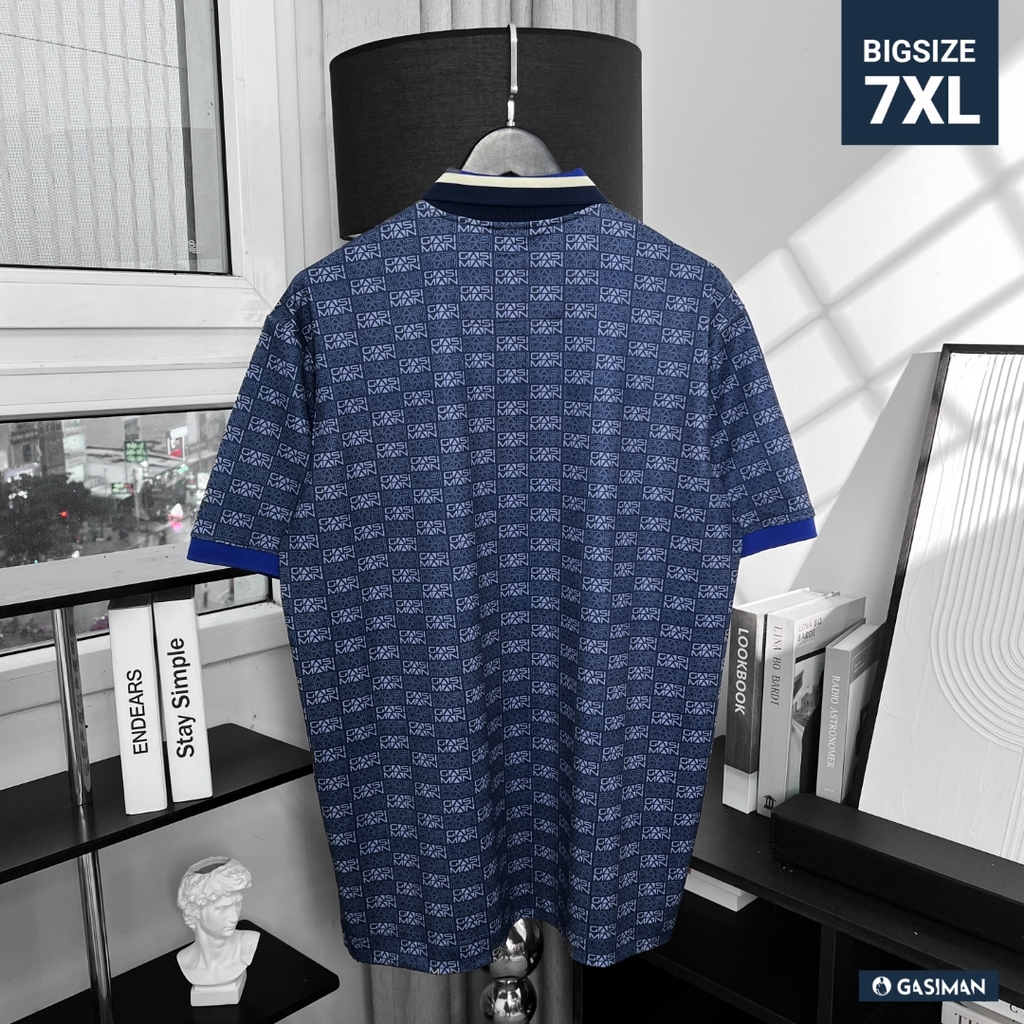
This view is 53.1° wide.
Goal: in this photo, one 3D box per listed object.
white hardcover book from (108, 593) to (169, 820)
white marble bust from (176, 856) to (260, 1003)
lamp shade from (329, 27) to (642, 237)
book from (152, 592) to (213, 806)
[{"bbox_3d":[-0.474,0.224,1.323,0.048,0.259,0.180,-3,11,-15],"label":"white hardcover book"},{"bbox_3d":[-0.404,0.571,1.422,0.113,0.200,0.100,-2,11,-10],"label":"white marble bust"},{"bbox_3d":[-0.027,-0.429,1.218,0.363,0.190,0.363,-2,12,0],"label":"lamp shade"},{"bbox_3d":[-0.426,0.218,1.353,0.047,0.259,0.180,-3,11,-15],"label":"book"}]

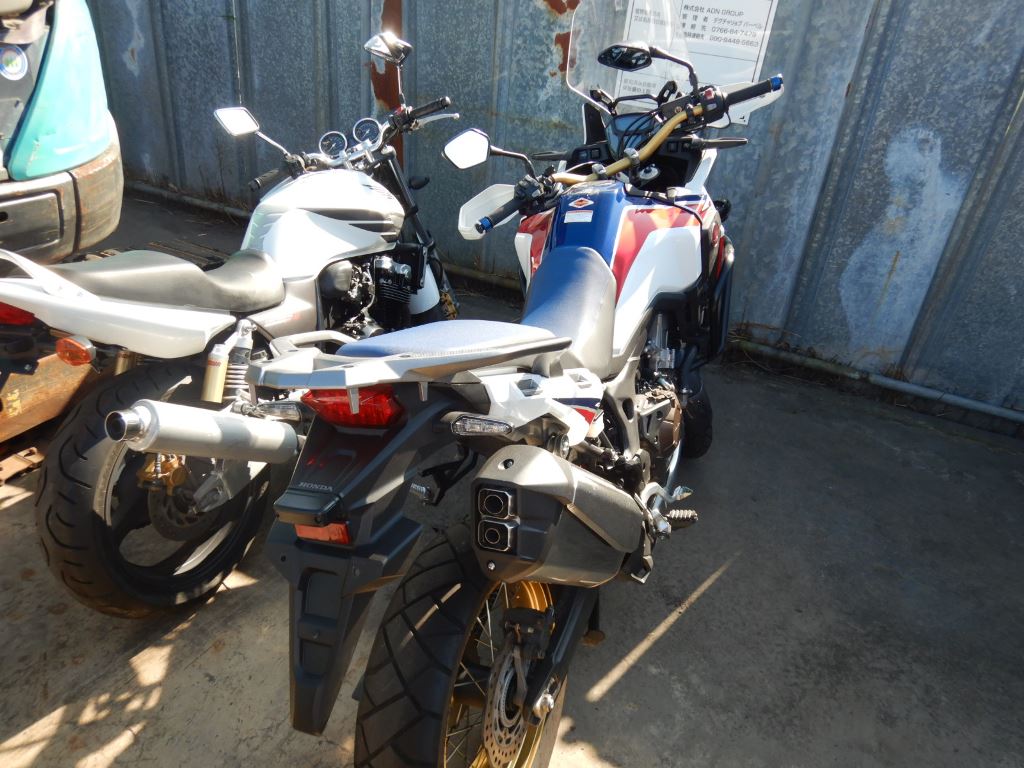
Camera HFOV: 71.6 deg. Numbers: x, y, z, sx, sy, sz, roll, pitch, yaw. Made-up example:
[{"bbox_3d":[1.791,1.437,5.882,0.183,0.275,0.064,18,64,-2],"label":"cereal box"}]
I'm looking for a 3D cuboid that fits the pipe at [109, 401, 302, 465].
[{"bbox_3d":[-0.681,0.123,1.637,0.108,0.108,0.525,18,-2,23],"label":"pipe"}]

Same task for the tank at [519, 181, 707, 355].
[{"bbox_3d":[0.169,-0.303,1.690,0.490,0.340,0.500,3,24,24],"label":"tank"}]

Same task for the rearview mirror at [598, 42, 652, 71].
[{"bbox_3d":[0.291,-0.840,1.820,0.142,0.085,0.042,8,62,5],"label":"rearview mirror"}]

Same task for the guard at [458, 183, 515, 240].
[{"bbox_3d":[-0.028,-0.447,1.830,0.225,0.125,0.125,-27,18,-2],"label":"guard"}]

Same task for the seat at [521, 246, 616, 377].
[{"bbox_3d":[0.092,-0.146,1.535,0.275,0.190,0.440,3,24,24],"label":"seat"}]

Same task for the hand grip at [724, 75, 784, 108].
[{"bbox_3d":[0.628,-0.766,1.847,0.142,0.036,0.036,-14,20,16],"label":"hand grip"}]

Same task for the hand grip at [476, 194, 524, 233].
[{"bbox_3d":[-0.029,-0.424,1.786,0.150,0.037,0.037,-34,19,-17],"label":"hand grip"}]

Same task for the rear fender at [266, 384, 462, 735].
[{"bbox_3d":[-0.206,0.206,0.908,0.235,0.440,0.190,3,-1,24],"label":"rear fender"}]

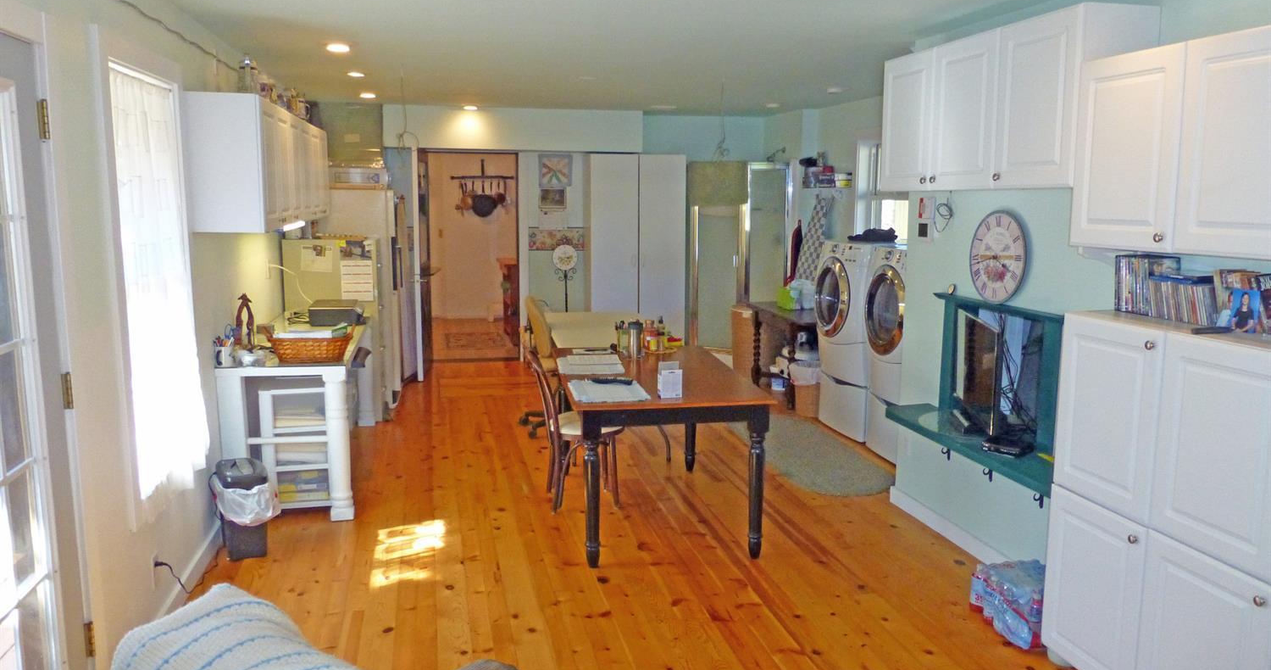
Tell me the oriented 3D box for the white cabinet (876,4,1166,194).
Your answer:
[{"bbox_3d":[1.470,-0.902,3.623,0.302,0.607,1.319,-2,9,-13],"label":"white cabinet"}]

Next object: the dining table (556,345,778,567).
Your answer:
[{"bbox_3d":[0.069,0.554,4.580,0.877,0.737,1.530,-1,9,-9],"label":"dining table"}]

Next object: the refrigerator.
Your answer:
[{"bbox_3d":[-2.254,-0.307,7.016,0.760,1.663,0.800,-2,9,-13],"label":"refrigerator"}]

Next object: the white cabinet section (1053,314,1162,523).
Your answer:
[{"bbox_3d":[1.669,0.251,2.877,0.329,0.609,0.434,-1,9,-13],"label":"white cabinet section"}]

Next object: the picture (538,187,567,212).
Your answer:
[{"bbox_3d":[-0.801,-1.325,8.583,0.271,0.208,0.021,-2,9,-13],"label":"picture"}]

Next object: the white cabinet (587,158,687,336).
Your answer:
[{"bbox_3d":[-0.042,-0.733,8.700,0.940,2.029,0.483,-2,9,-13],"label":"white cabinet"}]

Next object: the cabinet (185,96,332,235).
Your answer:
[{"bbox_3d":[-2.147,-0.980,5.251,0.309,0.623,2.608,-2,9,-13],"label":"cabinet"}]

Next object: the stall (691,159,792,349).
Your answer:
[{"bbox_3d":[1.015,-0.760,9.101,0.896,1.962,0.904,-2,9,-13],"label":"stall"}]

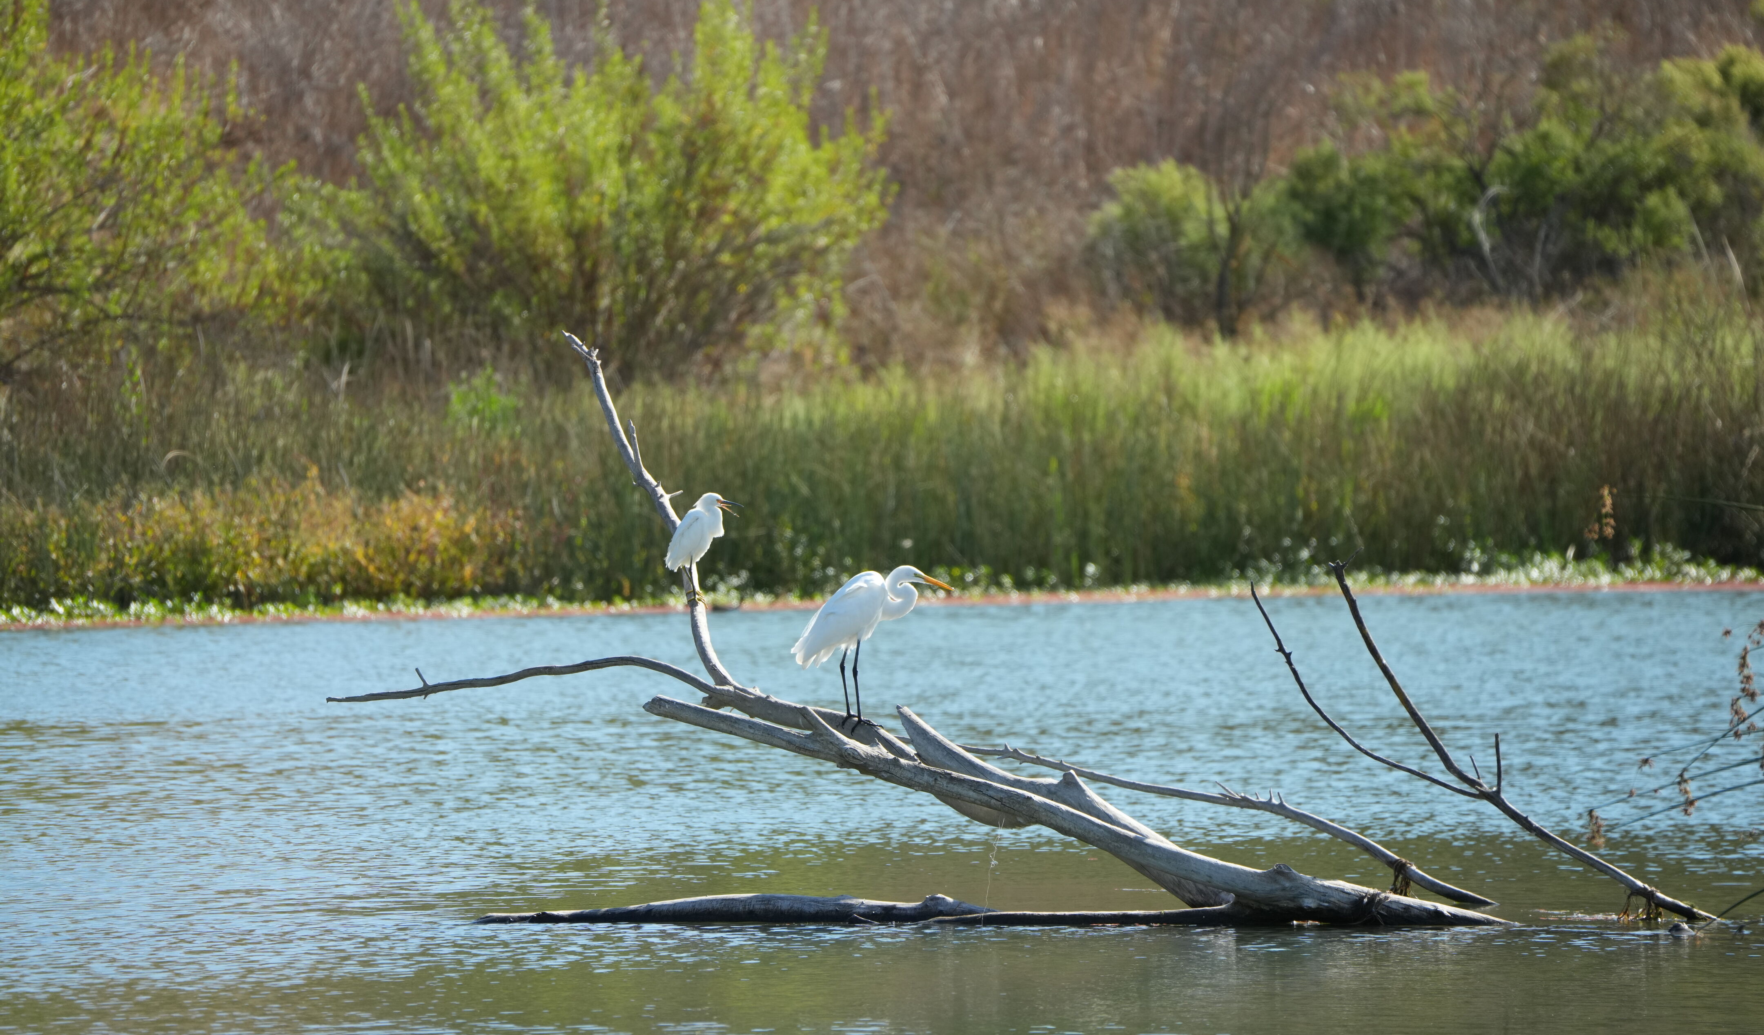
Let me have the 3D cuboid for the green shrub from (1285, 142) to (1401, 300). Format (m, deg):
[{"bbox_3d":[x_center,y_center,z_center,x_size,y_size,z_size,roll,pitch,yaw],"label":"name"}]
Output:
[{"bbox_3d":[2.799,-1.800,119.000,0.720,0.970,0.700,0,1,0],"label":"green shrub"}]

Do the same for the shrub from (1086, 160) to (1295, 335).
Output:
[{"bbox_3d":[1.859,-1.619,118.000,1.250,1.070,1.100,0,1,0],"label":"shrub"}]

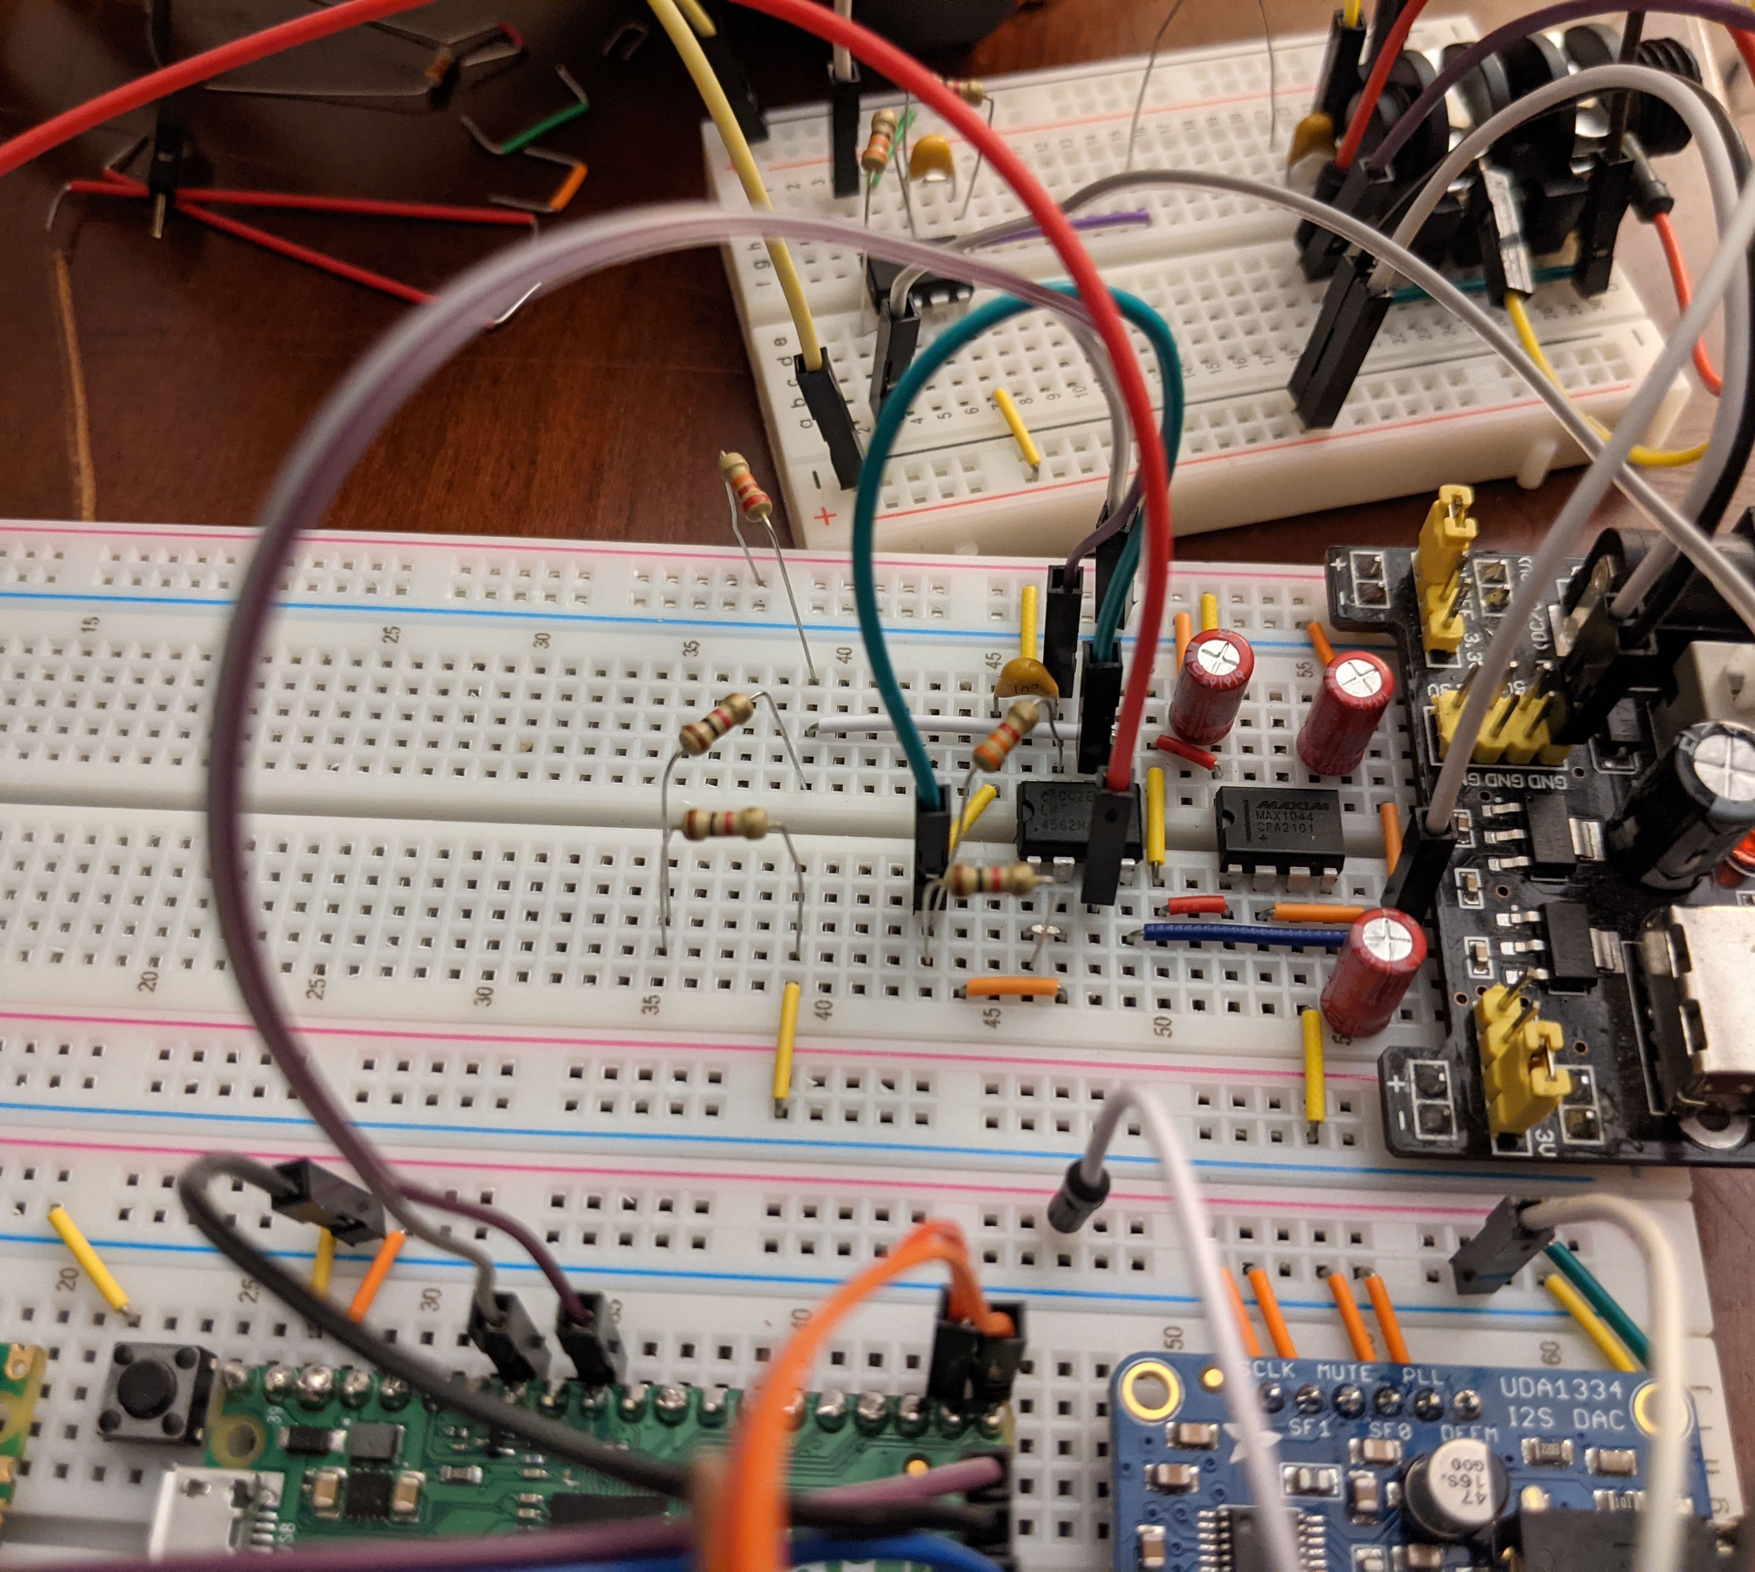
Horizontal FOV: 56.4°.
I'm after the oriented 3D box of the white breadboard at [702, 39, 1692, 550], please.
[{"bbox_3d":[0.028,-0.049,0.161,0.083,0.009,0.054,-11,62,-6],"label":"white breadboard"}]

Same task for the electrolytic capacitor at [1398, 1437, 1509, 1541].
[{"bbox_3d":[0.036,0.044,0.102,0.005,0.005,0.005,2,59,0],"label":"electrolytic capacitor"}]

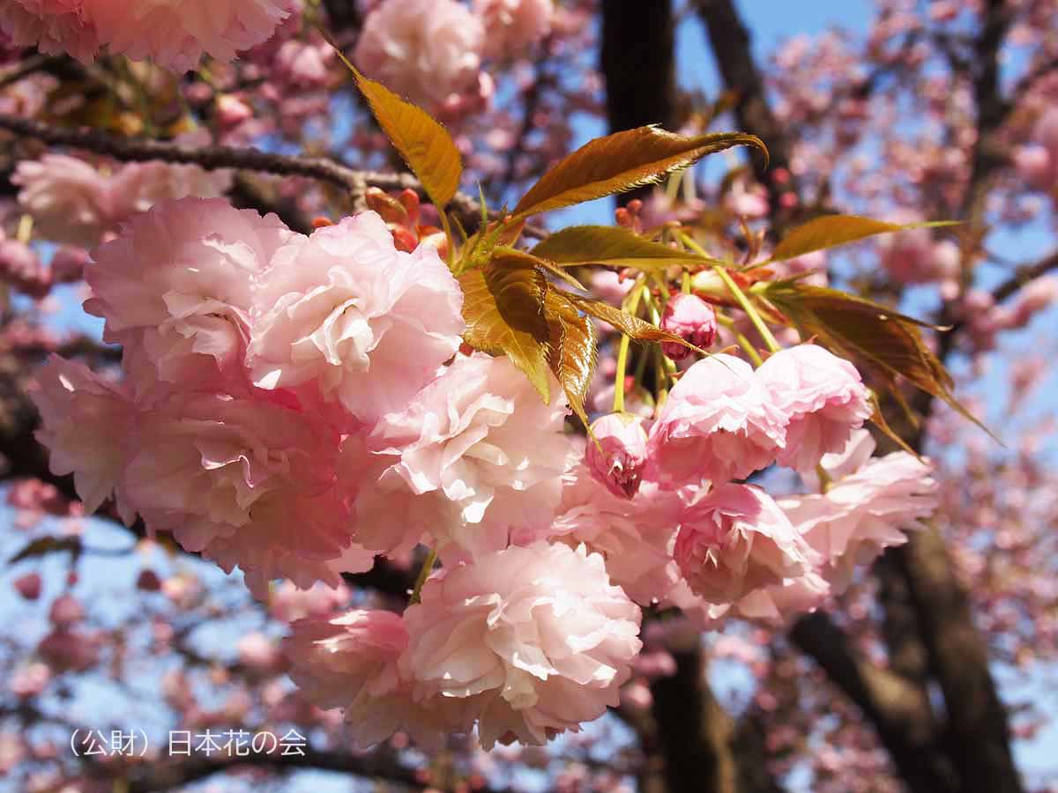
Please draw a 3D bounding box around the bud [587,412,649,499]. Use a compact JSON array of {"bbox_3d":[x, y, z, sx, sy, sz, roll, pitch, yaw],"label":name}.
[{"bbox_3d":[0.020,0.013,0.388,0.014,0.020,0.014,-7,-20,0],"label":"bud"}]

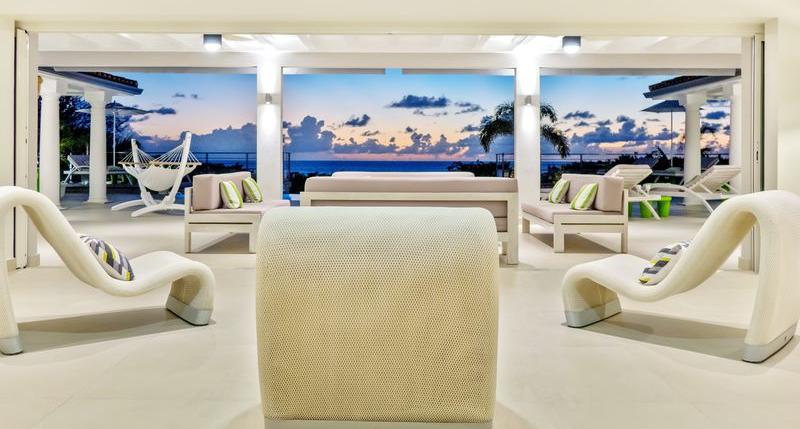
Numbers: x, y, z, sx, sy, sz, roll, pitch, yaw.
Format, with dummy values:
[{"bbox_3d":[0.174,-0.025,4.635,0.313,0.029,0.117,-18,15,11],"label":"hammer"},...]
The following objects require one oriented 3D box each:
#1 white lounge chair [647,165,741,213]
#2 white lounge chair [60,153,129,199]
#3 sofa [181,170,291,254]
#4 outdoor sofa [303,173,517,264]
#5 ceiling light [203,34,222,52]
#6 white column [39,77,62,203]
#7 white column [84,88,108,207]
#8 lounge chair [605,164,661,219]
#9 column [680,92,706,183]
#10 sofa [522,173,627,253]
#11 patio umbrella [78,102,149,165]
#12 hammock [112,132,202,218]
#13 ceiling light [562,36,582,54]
[{"bbox_3d":[5.310,-0.430,11.680,0.700,0.860,1.920,-2,5,-33],"label":"white lounge chair"},{"bbox_3d":[-8.080,-1.210,18.300,1.920,0.850,0.700,0,4,-2],"label":"white lounge chair"},{"bbox_3d":[-1.840,-0.080,7.830,0.760,0.785,1.970,0,4,0],"label":"sofa"},{"bbox_3d":[0.103,0.033,7.035,2.173,0.855,0.834,0,3,0],"label":"outdoor sofa"},{"bbox_3d":[-2.250,-2.100,8.000,0.222,0.230,0.222,0,4,0],"label":"ceiling light"},{"bbox_3d":[-7.523,-1.496,14.338,0.474,2.729,0.474,0,3,0],"label":"white column"},{"bbox_3d":[-7.330,-1.633,16.150,0.474,2.709,0.474,0,3,0],"label":"white column"},{"bbox_3d":[3.945,-0.470,12.669,0.742,0.948,2.009,-1,4,-21],"label":"lounge chair"},{"bbox_3d":[6.385,-1.400,14.500,0.400,2.380,0.400,0,4,0],"label":"column"},{"bbox_3d":[2.000,-0.074,7.970,0.770,0.790,2.020,0,4,0],"label":"sofa"},{"bbox_3d":[-9.193,-2.302,21.424,2.421,2.678,2.421,0,3,0],"label":"patio umbrella"},{"bbox_3d":[-4.851,-0.798,13.287,1.236,1.504,4.017,-2,4,-34],"label":"hammock"},{"bbox_3d":[2.065,-2.077,8.000,0.222,0.230,0.222,0,4,0],"label":"ceiling light"}]

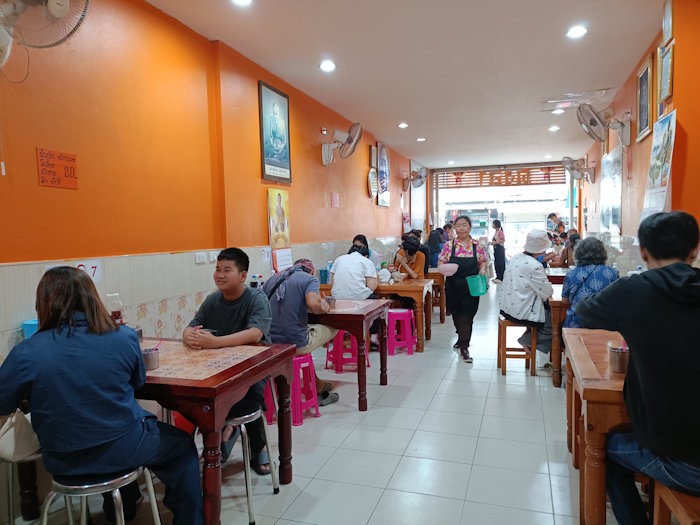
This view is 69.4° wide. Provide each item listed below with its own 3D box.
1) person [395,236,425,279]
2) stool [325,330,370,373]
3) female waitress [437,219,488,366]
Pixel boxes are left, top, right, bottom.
[{"bbox_3d":[0.774,0.307,6.639,0.450,1.270,0.680,0,4,19],"label":"person"},{"bbox_3d":[-0.036,0.823,5.066,0.330,0.455,0.330,-3,4,-28],"label":"stool"},{"bbox_3d":[1.235,0.255,5.408,0.500,1.500,0.450,0,3,13],"label":"female waitress"}]

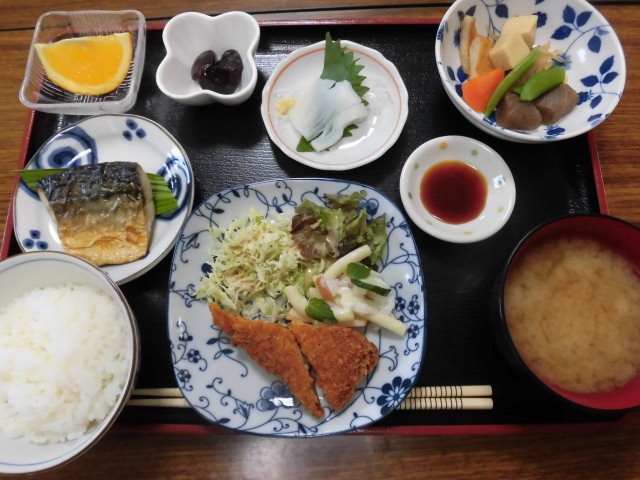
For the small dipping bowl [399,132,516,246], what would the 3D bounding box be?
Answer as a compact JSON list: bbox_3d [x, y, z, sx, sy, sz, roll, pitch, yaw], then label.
[{"bbox_3d":[0.094,-0.033,0.312,0.078,0.023,0.078,0,76,1],"label":"small dipping bowl"}]

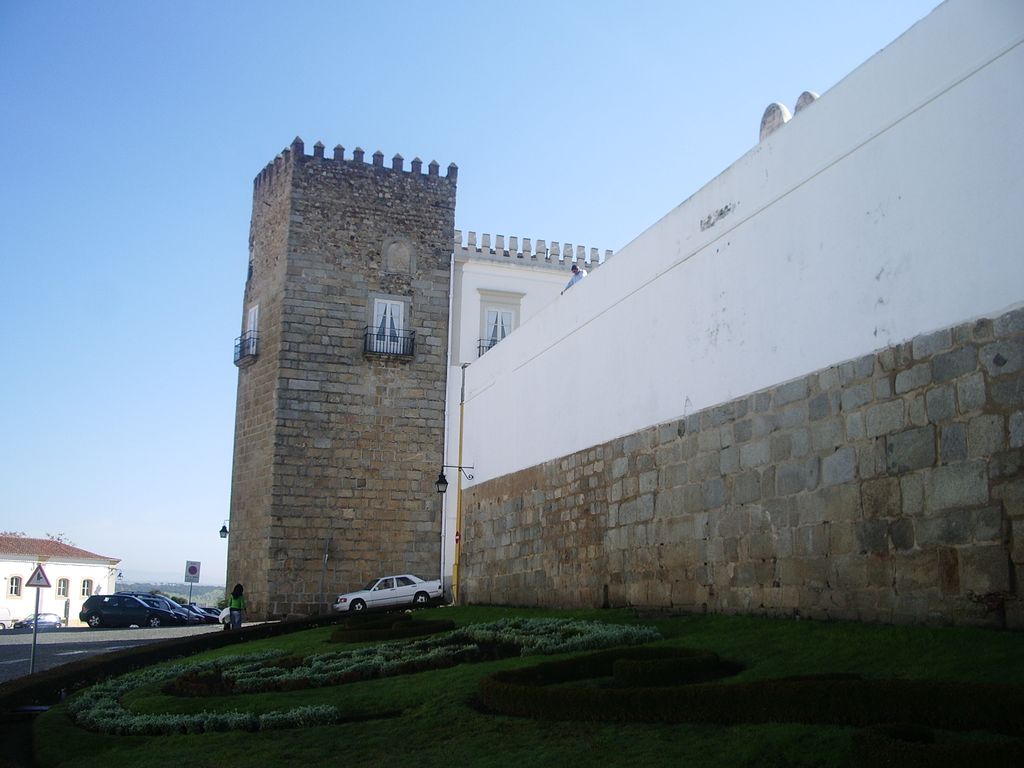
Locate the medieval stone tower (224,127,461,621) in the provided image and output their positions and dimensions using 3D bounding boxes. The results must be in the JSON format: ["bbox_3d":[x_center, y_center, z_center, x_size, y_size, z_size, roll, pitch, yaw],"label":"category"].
[{"bbox_3d":[-8.162,0.333,49.945,8.400,21.900,7.600,5,-11,-21],"label":"medieval stone tower"}]

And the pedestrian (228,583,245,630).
[{"bbox_3d":[-8.414,6.953,31.648,0.500,1.650,0.350,6,-12,-26],"label":"pedestrian"}]

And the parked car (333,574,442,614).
[{"bbox_3d":[-5.206,8.756,43.339,4.480,1.400,1.700,-3,-9,-22],"label":"parked car"}]

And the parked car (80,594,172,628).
[{"bbox_3d":[-17.339,10.313,46.908,4.050,1.450,1.710,5,-11,-19],"label":"parked car"}]

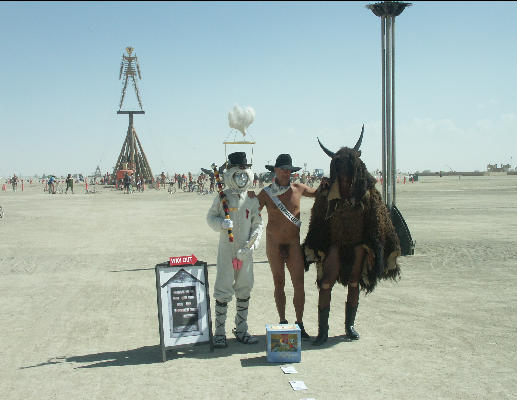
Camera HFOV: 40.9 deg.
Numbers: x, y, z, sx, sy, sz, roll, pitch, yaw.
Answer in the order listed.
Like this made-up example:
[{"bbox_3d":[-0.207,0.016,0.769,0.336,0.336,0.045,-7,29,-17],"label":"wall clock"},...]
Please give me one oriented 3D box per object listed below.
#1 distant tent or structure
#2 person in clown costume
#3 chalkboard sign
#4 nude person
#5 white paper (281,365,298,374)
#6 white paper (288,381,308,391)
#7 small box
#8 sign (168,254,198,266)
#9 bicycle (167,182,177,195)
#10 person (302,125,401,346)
[{"bbox_3d":[-24.170,-16.339,134.000,8.100,26.700,8.100,0,2,0],"label":"distant tent or structure"},{"bbox_3d":[-0.237,0.474,6.668,0.560,1.850,0.480,0,2,-5],"label":"person in clown costume"},{"bbox_3d":[-0.692,0.987,6.355,0.500,0.840,0.300,-1,2,-30],"label":"chalkboard sign"},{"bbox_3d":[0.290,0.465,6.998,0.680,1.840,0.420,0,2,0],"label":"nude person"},{"bbox_3d":[0.255,1.415,5.810,0.120,0.025,0.200,-1,2,-9],"label":"white paper"},{"bbox_3d":[0.318,1.430,5.372,0.120,0.025,0.200,-1,2,-9],"label":"white paper"},{"bbox_3d":[0.230,1.271,6.179,0.300,0.285,0.280,0,2,2],"label":"small box"},{"bbox_3d":[-0.683,0.554,6.350,0.280,0.100,0.030,-1,2,-30],"label":"sign"},{"bbox_3d":[-7.909,-1.046,63.000,0.600,1.070,1.650,-1,2,-22],"label":"bicycle"},{"bbox_3d":[0.905,0.336,6.743,0.950,2.110,0.650,0,2,2],"label":"person"}]

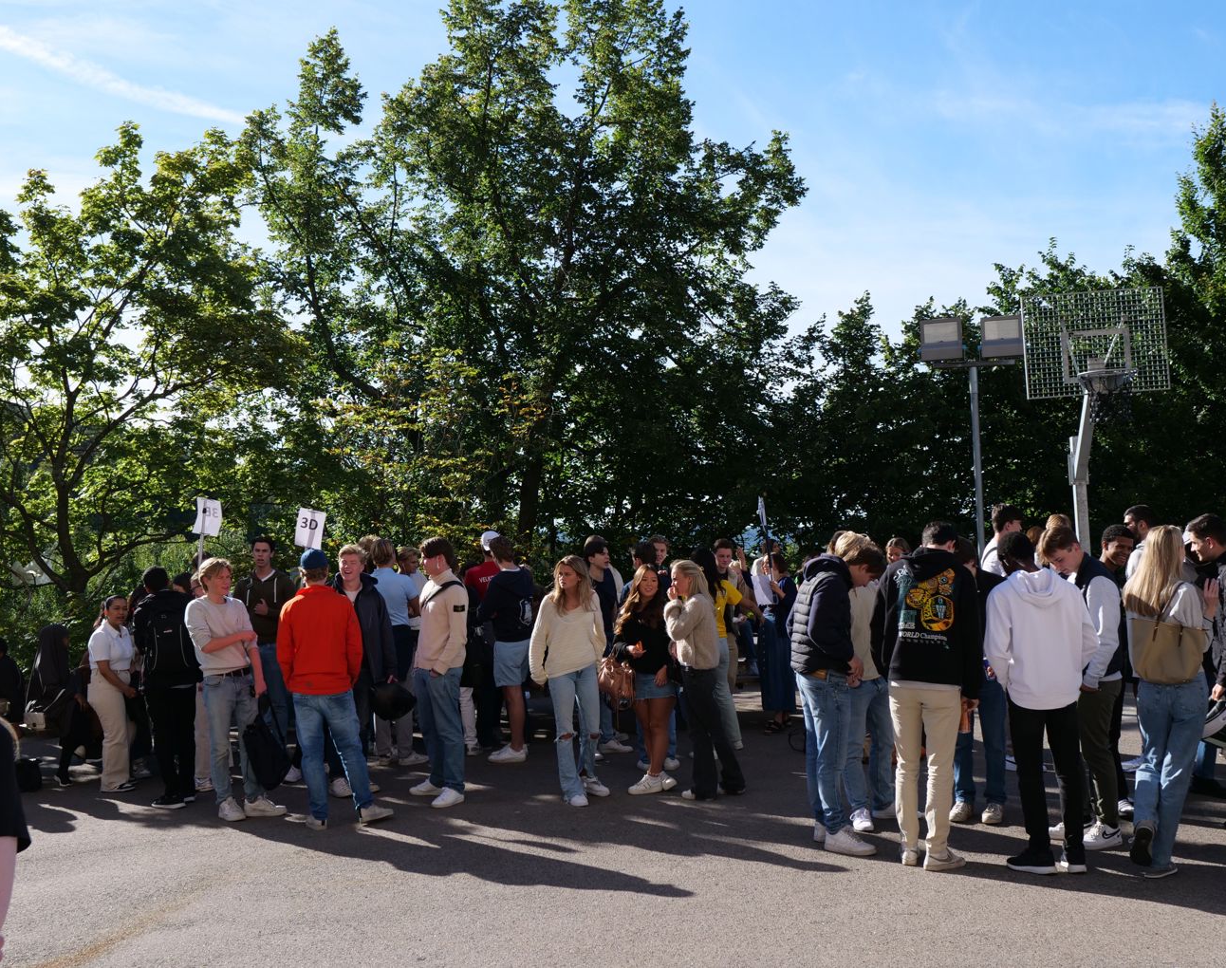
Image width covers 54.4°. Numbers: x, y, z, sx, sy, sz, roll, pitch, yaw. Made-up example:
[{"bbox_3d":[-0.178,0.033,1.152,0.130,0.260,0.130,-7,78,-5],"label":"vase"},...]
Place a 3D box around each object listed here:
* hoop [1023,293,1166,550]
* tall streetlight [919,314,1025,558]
[{"bbox_3d":[4.327,0.221,10.598,1.220,3.800,1.620,-3,-4,8],"label":"hoop"},{"bbox_3d":[4.279,0.178,13.927,1.216,4.315,0.420,-3,-4,8],"label":"tall streetlight"}]

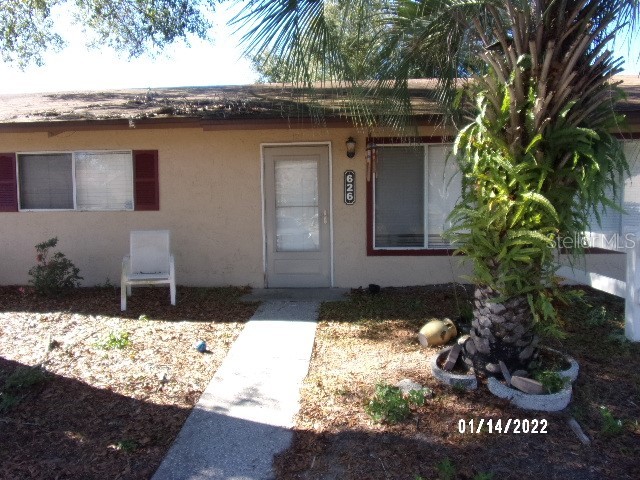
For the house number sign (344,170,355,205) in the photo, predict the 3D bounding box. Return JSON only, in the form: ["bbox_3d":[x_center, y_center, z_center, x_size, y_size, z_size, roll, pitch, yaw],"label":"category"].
[{"bbox_3d":[0.436,-0.756,6.423,0.155,0.497,0.030,-1,4,3],"label":"house number sign"}]

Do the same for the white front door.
[{"bbox_3d":[-0.333,-0.359,6.499,1.051,2.106,0.090,-1,4,3],"label":"white front door"}]

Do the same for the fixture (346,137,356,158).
[{"bbox_3d":[0.447,-1.310,6.301,0.142,0.302,0.190,-1,4,3],"label":"fixture"}]

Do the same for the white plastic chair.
[{"bbox_3d":[-2.366,0.393,6.120,0.660,0.970,0.680,-2,4,-17],"label":"white plastic chair"}]

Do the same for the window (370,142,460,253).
[{"bbox_3d":[1.464,-0.620,6.402,1.458,1.566,0.100,-1,4,3],"label":"window"}]

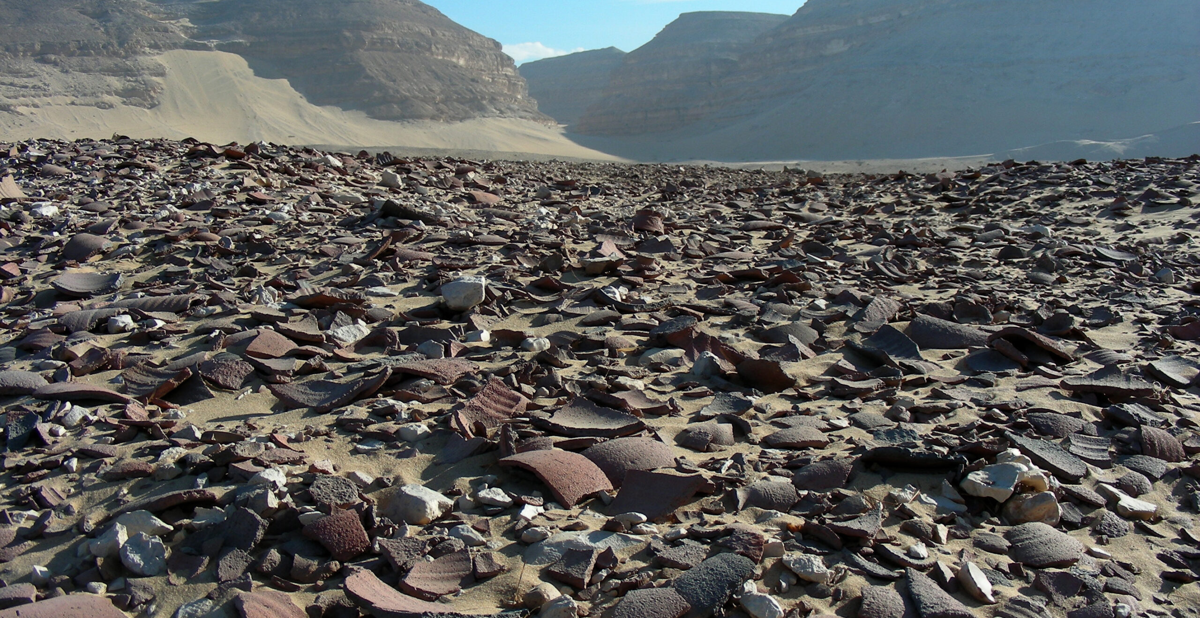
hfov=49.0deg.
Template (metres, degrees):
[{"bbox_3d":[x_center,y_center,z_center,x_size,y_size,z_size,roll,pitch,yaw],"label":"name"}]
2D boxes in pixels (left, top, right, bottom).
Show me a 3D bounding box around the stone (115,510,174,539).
[{"bbox_3d":[-0.595,0.285,1.717,0.077,0.035,0.054,0,6,0],"label":"stone"}]

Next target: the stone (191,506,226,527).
[{"bbox_3d":[-0.501,0.269,1.690,0.044,0.028,0.031,0,7,0],"label":"stone"}]

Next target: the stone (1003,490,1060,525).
[{"bbox_3d":[0.603,0.278,1.841,0.080,0.039,0.060,0,6,0],"label":"stone"}]

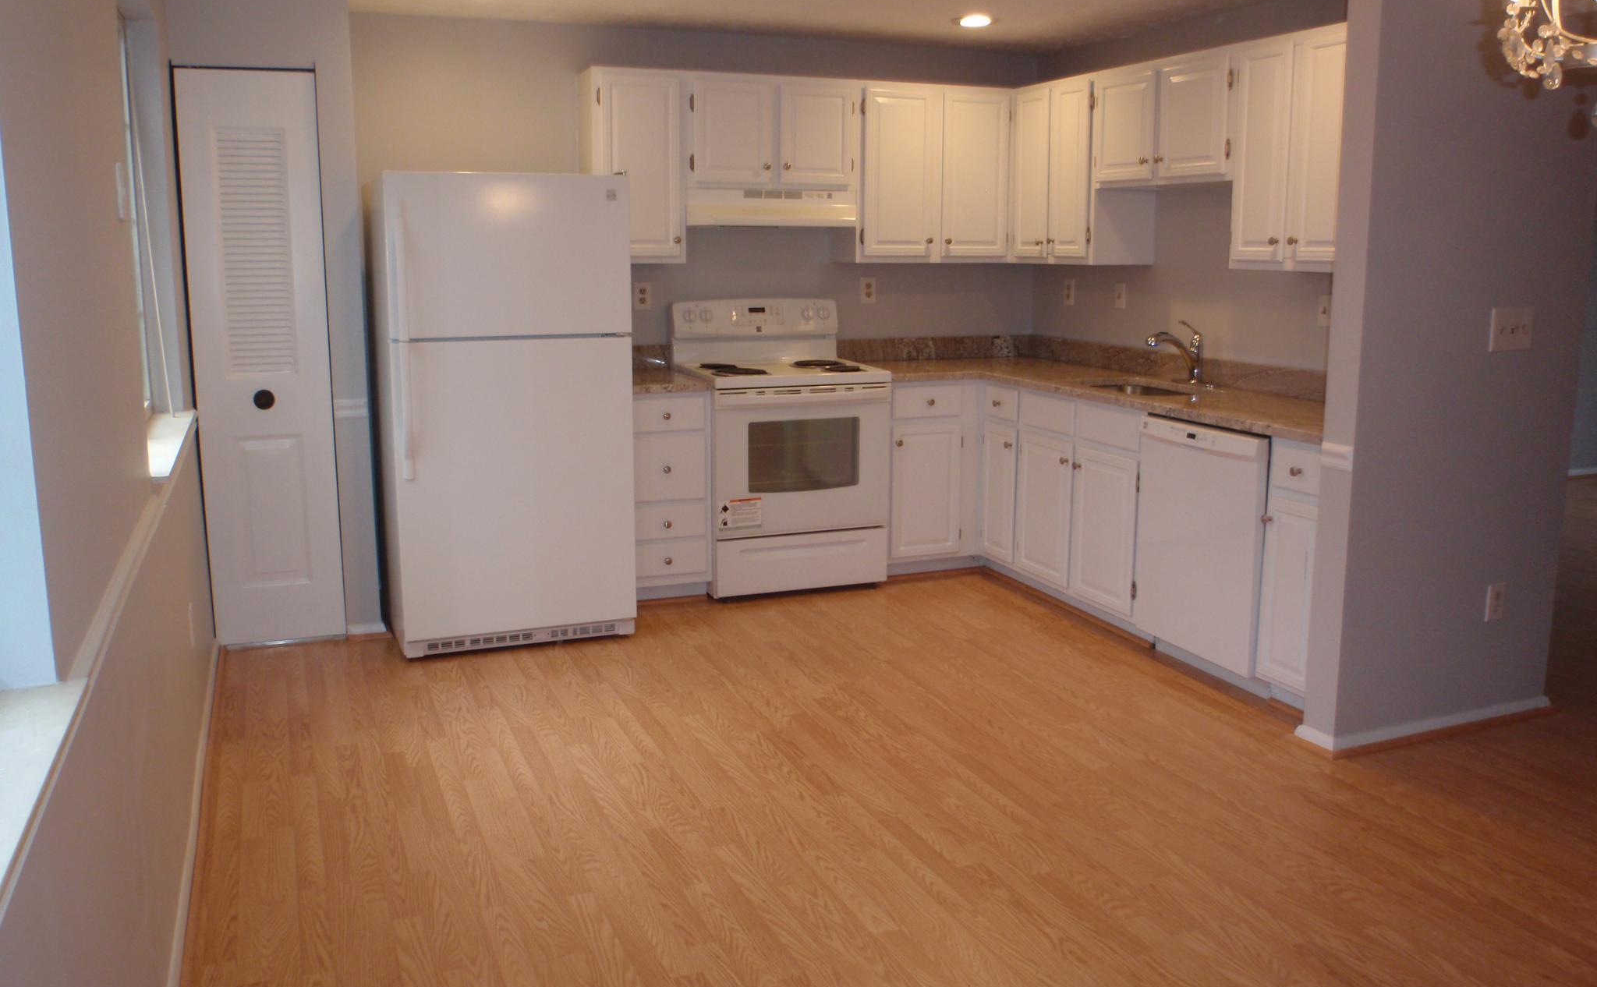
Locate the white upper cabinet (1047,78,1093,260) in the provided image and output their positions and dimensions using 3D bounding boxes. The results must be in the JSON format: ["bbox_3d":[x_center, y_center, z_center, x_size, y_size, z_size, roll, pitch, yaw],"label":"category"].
[{"bbox_3d":[1.127,-1.334,5.354,0.021,0.697,0.285,-4,12,-22],"label":"white upper cabinet"}]

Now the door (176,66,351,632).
[{"bbox_3d":[-1.868,-0.440,4.536,0.440,1.995,0.035,-3,11,-16],"label":"door"}]

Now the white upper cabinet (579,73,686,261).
[{"bbox_3d":[-0.685,-1.326,5.289,0.374,0.758,0.329,-4,12,-21],"label":"white upper cabinet"}]

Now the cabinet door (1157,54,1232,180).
[{"bbox_3d":[1.412,-1.333,4.601,0.022,0.394,0.368,-4,12,-21],"label":"cabinet door"}]

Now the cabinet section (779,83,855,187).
[{"bbox_3d":[0.073,-1.504,5.453,0.320,0.397,0.020,-4,12,-21],"label":"cabinet section"}]

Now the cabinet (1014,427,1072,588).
[{"bbox_3d":[0.980,0.057,5.125,0.022,0.562,0.386,-4,12,-21],"label":"cabinet"}]

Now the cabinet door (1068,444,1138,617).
[{"bbox_3d":[1.133,0.131,4.780,0.021,0.578,0.398,-4,12,-22],"label":"cabinet door"}]

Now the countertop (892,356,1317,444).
[{"bbox_3d":[1.134,-0.386,4.949,1.095,0.038,2.733,-4,12,-21],"label":"countertop"}]

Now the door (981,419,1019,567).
[{"bbox_3d":[0.854,-0.004,5.437,0.022,0.562,0.256,-4,12,-21],"label":"door"}]

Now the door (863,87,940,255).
[{"bbox_3d":[0.451,-1.379,5.574,0.376,0.699,0.021,-4,12,-21],"label":"door"}]

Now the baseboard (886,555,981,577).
[{"bbox_3d":[0.594,0.318,5.723,0.505,0.080,0.018,-4,12,-21],"label":"baseboard"}]

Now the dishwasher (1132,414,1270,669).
[{"bbox_3d":[1.577,0.164,4.388,0.600,0.818,0.605,-4,12,-21],"label":"dishwasher"}]

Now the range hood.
[{"bbox_3d":[-0.160,-1.216,5.534,0.761,0.147,0.314,-4,12,-21],"label":"range hood"}]

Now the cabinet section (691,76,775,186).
[{"bbox_3d":[-0.268,-1.480,5.320,0.338,0.396,0.020,-4,12,-21],"label":"cabinet section"}]

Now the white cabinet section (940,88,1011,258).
[{"bbox_3d":[0.780,-1.402,5.699,0.322,0.692,0.022,-4,12,-21],"label":"white cabinet section"}]

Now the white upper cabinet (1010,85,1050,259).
[{"bbox_3d":[1.029,-1.397,5.662,0.020,0.708,0.285,-4,12,-21],"label":"white upper cabinet"}]

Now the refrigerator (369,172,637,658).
[{"bbox_3d":[-1.105,-0.314,4.822,0.819,1.673,0.800,-4,12,-21],"label":"refrigerator"}]

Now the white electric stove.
[{"bbox_3d":[-0.076,-0.206,5.540,0.762,1.196,0.664,-4,12,-21],"label":"white electric stove"}]

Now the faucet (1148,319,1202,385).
[{"bbox_3d":[1.467,-0.547,5.034,0.272,0.249,0.060,-4,12,-21],"label":"faucet"}]

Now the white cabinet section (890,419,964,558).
[{"bbox_3d":[0.550,-0.017,5.603,0.332,0.587,0.020,-4,12,-21],"label":"white cabinet section"}]

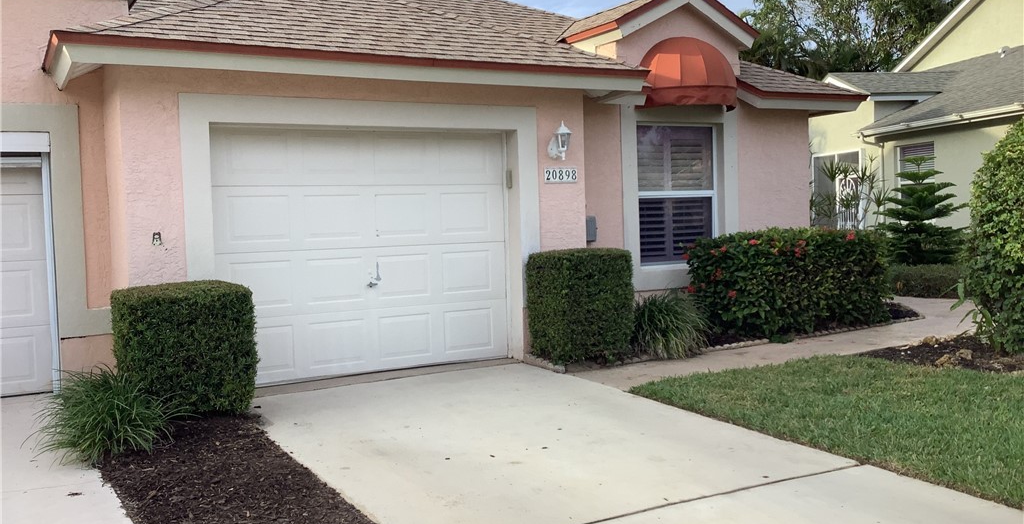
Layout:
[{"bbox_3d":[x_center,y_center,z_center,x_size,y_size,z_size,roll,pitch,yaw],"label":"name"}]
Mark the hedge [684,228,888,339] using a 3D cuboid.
[{"bbox_3d":[3.072,0.199,10.076,2.420,1.133,0.770,-3,3,-29],"label":"hedge"}]

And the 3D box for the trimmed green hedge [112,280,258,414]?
[{"bbox_3d":[-2.315,0.625,6.471,0.840,0.893,0.700,-3,3,-29],"label":"trimmed green hedge"}]

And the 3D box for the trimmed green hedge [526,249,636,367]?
[{"bbox_3d":[0.618,0.409,8.232,0.770,0.998,0.540,-3,3,-29],"label":"trimmed green hedge"}]

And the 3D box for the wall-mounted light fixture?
[{"bbox_3d":[0.445,-1.095,8.332,0.185,0.351,0.260,-3,3,-29],"label":"wall-mounted light fixture"}]

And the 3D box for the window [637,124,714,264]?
[{"bbox_3d":[1.846,-0.755,10.249,1.230,1.575,0.110,-3,3,-29],"label":"window"}]

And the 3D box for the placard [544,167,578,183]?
[{"bbox_3d":[0.462,-0.803,8.486,0.359,0.147,0.020,-3,3,-29],"label":"placard"}]

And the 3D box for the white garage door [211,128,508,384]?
[{"bbox_3d":[-1.249,-0.102,7.961,2.688,2.137,0.050,-3,3,-29],"label":"white garage door"}]

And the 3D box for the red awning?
[{"bbox_3d":[1.994,-2.066,9.883,1.290,0.805,0.500,-3,3,-29],"label":"red awning"}]

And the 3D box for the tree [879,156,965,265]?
[{"bbox_3d":[6.194,-0.564,13.842,1.420,2.050,1.420,-3,3,-29],"label":"tree"}]

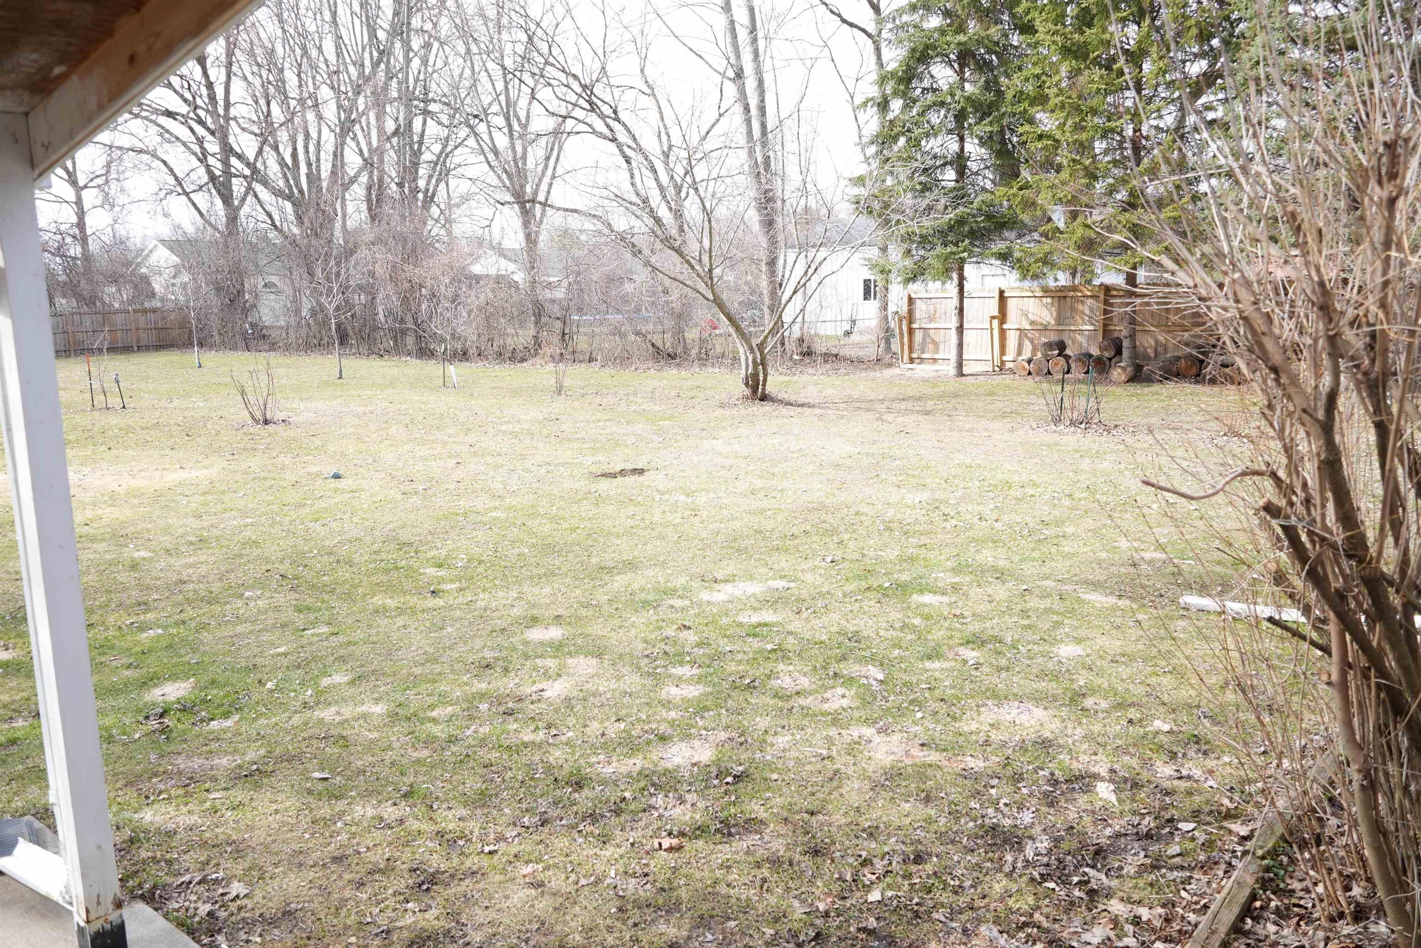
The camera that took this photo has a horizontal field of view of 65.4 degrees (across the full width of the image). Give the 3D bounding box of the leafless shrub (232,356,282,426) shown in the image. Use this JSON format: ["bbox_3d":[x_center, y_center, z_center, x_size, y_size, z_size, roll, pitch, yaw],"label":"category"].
[{"bbox_3d":[-7.015,-1.288,17.106,0.794,1.023,0.755,-5,10,-22],"label":"leafless shrub"}]

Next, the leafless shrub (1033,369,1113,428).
[{"bbox_3d":[4.701,-0.972,14.343,1.040,0.651,0.936,1,9,18],"label":"leafless shrub"}]

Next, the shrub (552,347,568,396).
[{"bbox_3d":[-2.878,-1.983,21.235,0.321,0.915,0.321,-3,9,-8],"label":"shrub"}]

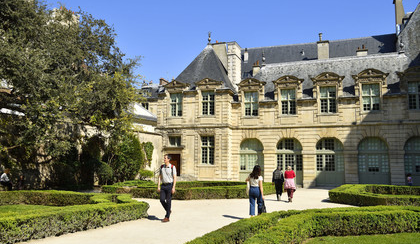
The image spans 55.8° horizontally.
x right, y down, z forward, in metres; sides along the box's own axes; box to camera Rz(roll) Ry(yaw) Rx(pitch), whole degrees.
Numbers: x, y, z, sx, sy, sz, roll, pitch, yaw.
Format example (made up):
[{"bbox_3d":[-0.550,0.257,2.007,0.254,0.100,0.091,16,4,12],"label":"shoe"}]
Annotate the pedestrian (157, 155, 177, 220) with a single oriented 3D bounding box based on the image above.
[{"bbox_3d":[-1.129,1.748,10.474,0.500,1.760,0.400,-1,-7,18],"label":"pedestrian"}]

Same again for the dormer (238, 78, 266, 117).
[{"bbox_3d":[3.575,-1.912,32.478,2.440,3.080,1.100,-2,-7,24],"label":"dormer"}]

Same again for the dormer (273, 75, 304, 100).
[{"bbox_3d":[6.310,-2.595,31.339,2.460,1.960,1.100,-2,-7,24],"label":"dormer"}]

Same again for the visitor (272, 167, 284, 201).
[{"bbox_3d":[3.388,3.050,19.646,0.560,1.680,0.400,-1,-7,12],"label":"visitor"}]

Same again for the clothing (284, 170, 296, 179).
[{"bbox_3d":[3.705,2.415,18.278,0.500,0.400,0.300,-1,-7,12],"label":"clothing"}]

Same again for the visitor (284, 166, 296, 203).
[{"bbox_3d":[3.672,2.857,18.125,0.500,1.600,0.380,-1,-6,13],"label":"visitor"}]

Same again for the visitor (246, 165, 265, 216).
[{"bbox_3d":[1.453,2.195,12.602,0.520,1.640,0.370,0,-6,10],"label":"visitor"}]

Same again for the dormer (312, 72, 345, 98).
[{"bbox_3d":[10.330,-3.034,34.506,2.624,2.183,1.000,-2,-8,22],"label":"dormer"}]

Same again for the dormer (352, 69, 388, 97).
[{"bbox_3d":[11.729,-2.773,28.946,2.420,2.000,1.100,-2,-7,24],"label":"dormer"}]

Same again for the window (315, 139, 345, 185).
[{"bbox_3d":[10.227,3.406,33.663,2.274,4.080,0.300,-2,-8,22],"label":"window"}]

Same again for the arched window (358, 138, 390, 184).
[{"bbox_3d":[13.415,3.418,32.370,2.406,4.290,0.300,-2,-8,22],"label":"arched window"}]

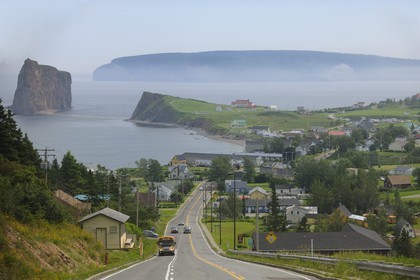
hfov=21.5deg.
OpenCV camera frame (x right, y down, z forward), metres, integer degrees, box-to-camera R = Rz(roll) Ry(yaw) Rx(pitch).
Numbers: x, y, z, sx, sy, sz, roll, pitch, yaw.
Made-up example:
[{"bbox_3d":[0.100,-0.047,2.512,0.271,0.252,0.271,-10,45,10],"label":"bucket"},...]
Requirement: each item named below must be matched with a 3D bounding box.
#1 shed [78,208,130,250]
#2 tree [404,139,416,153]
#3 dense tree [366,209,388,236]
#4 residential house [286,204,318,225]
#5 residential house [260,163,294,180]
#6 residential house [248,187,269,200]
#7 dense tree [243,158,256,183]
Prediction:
[{"bbox_3d":[-11.220,9.450,118.300,4.600,3.750,4.700,0,4,4],"label":"shed"},{"bbox_3d":[141.121,4.012,780.000,8.300,9.600,8.300,0,4,0],"label":"tree"},{"bbox_3d":[43.530,21.700,288.000,5.600,6.700,5.600,0,4,0],"label":"dense tree"},{"bbox_3d":[30.470,24.540,365.000,10.300,6.100,8.500,0,4,0],"label":"residential house"},{"bbox_3d":[37.764,17.791,620.000,17.000,8.500,10.000,0,4,5],"label":"residential house"},{"bbox_3d":[19.519,22.585,446.184,7.000,5.500,11.000,0,4,4],"label":"residential house"},{"bbox_3d":[21.920,16.370,615.000,7.800,14.300,7.800,0,4,0],"label":"dense tree"}]

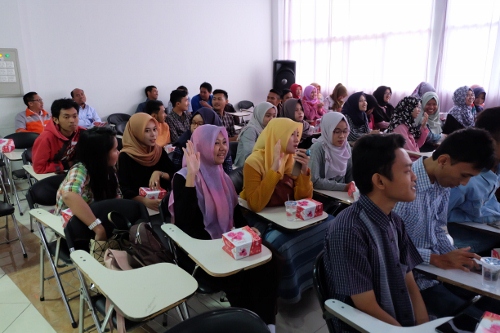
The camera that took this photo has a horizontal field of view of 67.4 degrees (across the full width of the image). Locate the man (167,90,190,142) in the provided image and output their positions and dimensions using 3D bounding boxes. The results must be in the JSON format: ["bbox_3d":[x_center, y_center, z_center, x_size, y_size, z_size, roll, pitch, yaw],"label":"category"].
[{"bbox_3d":[-0.601,-0.135,3.968,0.800,1.290,0.500,11,18,39],"label":"man"}]

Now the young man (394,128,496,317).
[{"bbox_3d":[0.869,0.463,1.790,0.820,1.280,0.520,13,19,41],"label":"young man"}]

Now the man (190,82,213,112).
[{"bbox_3d":[-0.628,-0.606,5.774,0.550,1.330,0.800,-7,15,-24],"label":"man"}]

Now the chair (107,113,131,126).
[{"bbox_3d":[-1.903,-0.343,5.811,0.600,0.820,0.500,12,19,41],"label":"chair"}]

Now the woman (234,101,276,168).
[{"bbox_3d":[0.247,0.070,3.458,0.460,1.286,0.750,-13,19,-40],"label":"woman"}]

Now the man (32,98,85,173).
[{"bbox_3d":[-1.363,0.142,2.893,0.520,1.300,0.820,-9,17,-32],"label":"man"}]

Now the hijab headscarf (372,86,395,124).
[{"bbox_3d":[1.849,-0.875,5.228,0.330,0.470,0.320,-11,18,-37],"label":"hijab headscarf"}]

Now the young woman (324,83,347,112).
[{"bbox_3d":[1.474,-0.671,6.207,0.800,1.260,0.500,12,18,37],"label":"young woman"}]

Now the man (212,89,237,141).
[{"bbox_3d":[-0.301,-0.271,4.563,0.520,1.280,0.800,-4,15,-17],"label":"man"}]

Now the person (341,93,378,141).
[{"bbox_3d":[1.544,-0.324,4.808,0.800,1.220,0.480,11,18,39],"label":"person"}]

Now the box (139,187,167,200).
[{"bbox_3d":[-0.605,0.180,2.400,0.138,0.066,0.142,-8,16,-29],"label":"box"}]

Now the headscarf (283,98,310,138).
[{"bbox_3d":[0.469,-0.516,3.950,0.260,0.400,0.270,-11,18,-37],"label":"headscarf"}]

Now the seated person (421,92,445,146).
[{"bbox_3d":[2.065,-0.137,4.106,0.480,1.310,0.720,-10,17,-34],"label":"seated person"}]

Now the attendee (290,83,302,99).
[{"bbox_3d":[0.950,-0.830,6.797,0.500,1.260,0.780,-11,18,-37],"label":"attendee"}]

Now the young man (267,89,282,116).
[{"bbox_3d":[0.456,-0.394,5.036,0.500,1.260,0.800,-11,17,-36],"label":"young man"}]

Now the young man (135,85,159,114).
[{"bbox_3d":[-1.420,-0.604,5.913,0.800,1.270,0.520,10,18,37],"label":"young man"}]

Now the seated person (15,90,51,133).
[{"bbox_3d":[-2.504,-0.231,4.581,0.520,1.310,0.780,-13,19,-40],"label":"seated person"}]

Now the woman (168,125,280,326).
[{"bbox_3d":[-0.143,0.384,2.131,0.540,1.240,0.780,-10,18,-35],"label":"woman"}]

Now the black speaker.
[{"bbox_3d":[0.713,-1.829,7.750,0.440,0.700,0.380,-1,14,-2],"label":"black speaker"}]

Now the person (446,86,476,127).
[{"bbox_3d":[2.875,-0.369,4.884,0.480,1.310,0.750,-12,18,-39],"label":"person"}]

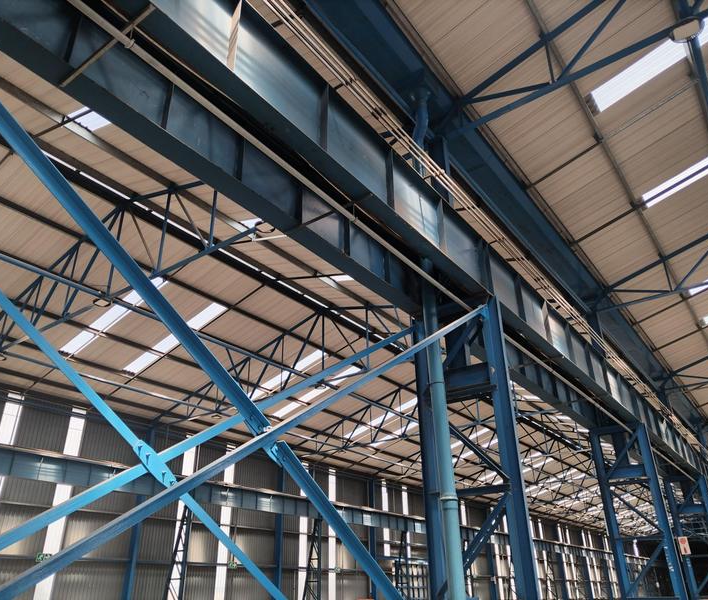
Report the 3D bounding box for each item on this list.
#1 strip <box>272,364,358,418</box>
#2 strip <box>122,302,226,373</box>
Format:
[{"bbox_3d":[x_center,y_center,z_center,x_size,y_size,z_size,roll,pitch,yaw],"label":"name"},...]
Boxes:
[{"bbox_3d":[-1.964,4.771,30.500,5.550,0.050,0.660,-33,-38,22],"label":"strip"},{"bbox_3d":[-7.187,1.602,23.969,5.550,0.050,0.660,-33,-38,22],"label":"strip"}]

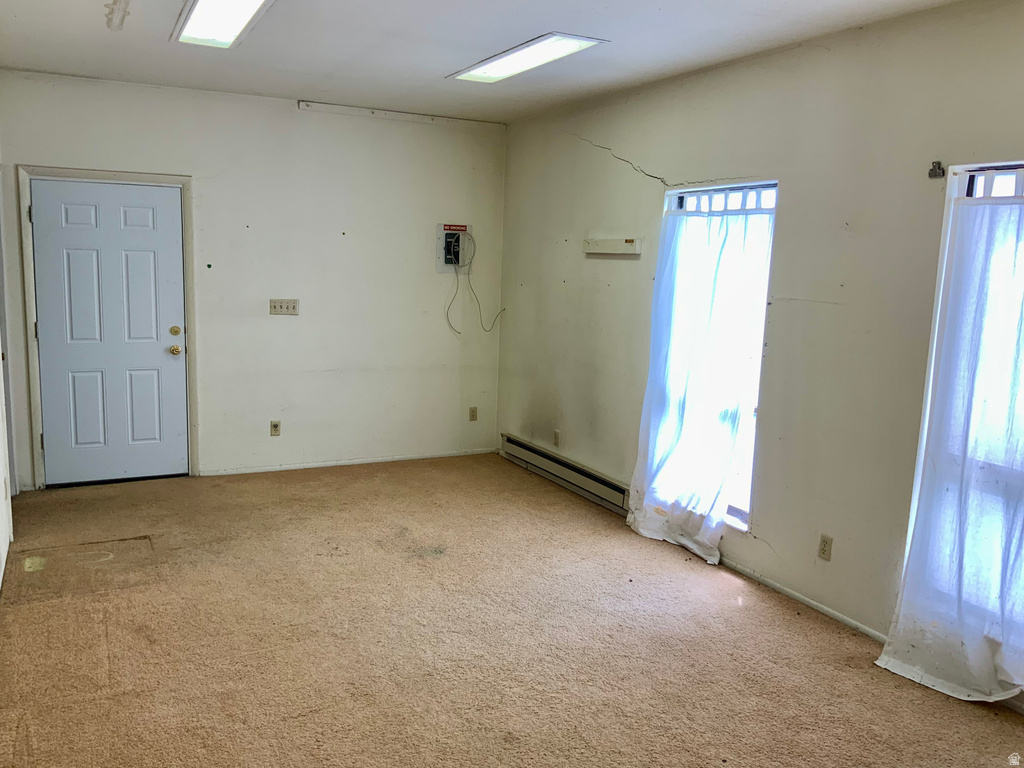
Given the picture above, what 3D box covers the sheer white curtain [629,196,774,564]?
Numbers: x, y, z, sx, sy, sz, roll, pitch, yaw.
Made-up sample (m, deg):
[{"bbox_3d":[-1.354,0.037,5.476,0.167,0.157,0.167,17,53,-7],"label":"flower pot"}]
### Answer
[{"bbox_3d":[1.047,-0.042,4.922,0.120,2.030,1.020,-3,10,-28],"label":"sheer white curtain"}]

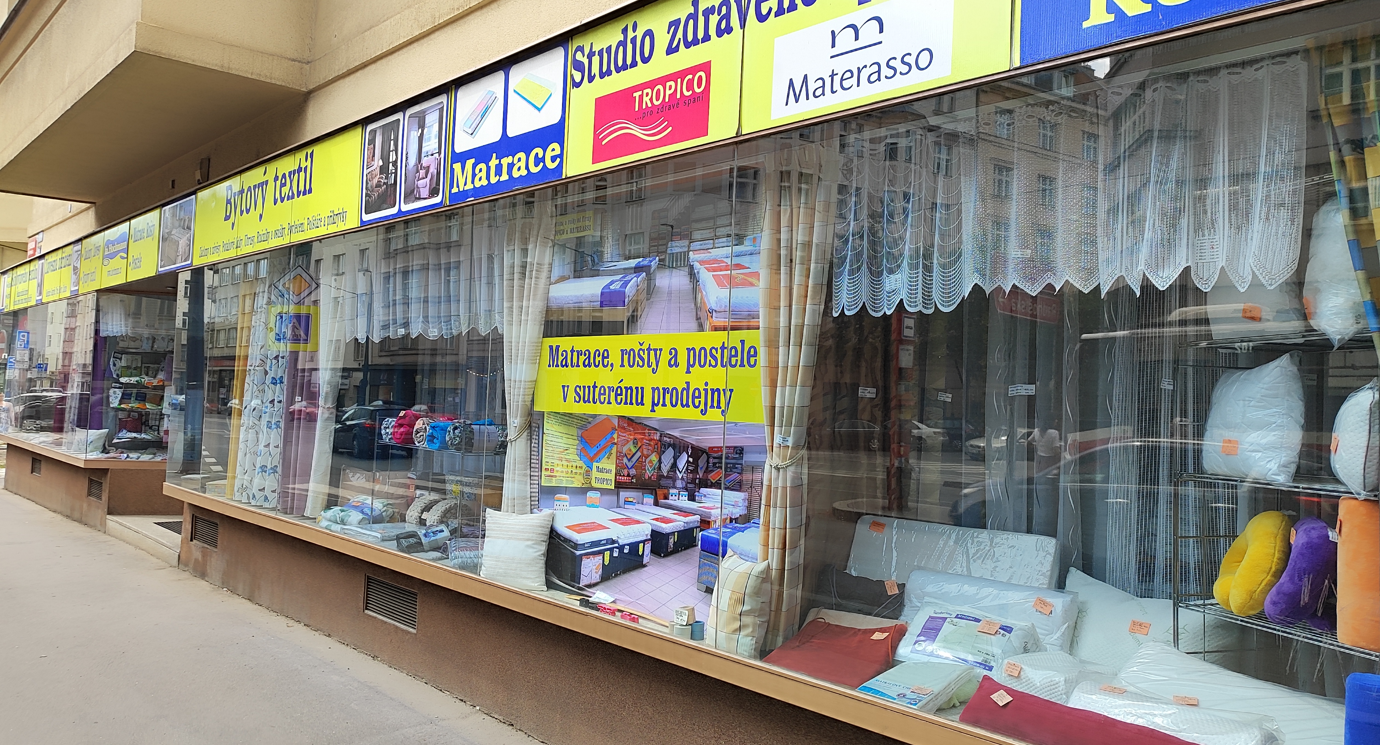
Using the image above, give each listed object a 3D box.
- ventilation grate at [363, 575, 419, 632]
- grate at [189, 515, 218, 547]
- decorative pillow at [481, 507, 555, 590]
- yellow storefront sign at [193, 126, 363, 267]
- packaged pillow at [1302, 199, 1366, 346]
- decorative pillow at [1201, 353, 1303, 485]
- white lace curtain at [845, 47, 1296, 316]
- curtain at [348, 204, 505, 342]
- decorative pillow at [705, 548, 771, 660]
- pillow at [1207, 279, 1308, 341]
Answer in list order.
[{"bbox_3d":[-1.656,1.280,5.303,0.035,0.223,0.623,3,-2,-44],"label":"ventilation grate"},{"bbox_3d":[-4.367,1.433,8.622,0.030,0.240,0.708,4,-3,-43],"label":"grate"},{"bbox_3d":[-0.888,0.913,4.939,0.380,0.370,0.130,1,-9,22],"label":"decorative pillow"},{"bbox_3d":[-2.938,-1.147,6.634,0.060,0.600,3.043,3,-2,-44],"label":"yellow storefront sign"},{"bbox_3d":[1.796,-0.267,2.620,0.180,0.390,0.420,1,-2,28],"label":"packaged pillow"},{"bbox_3d":[1.716,0.144,2.932,0.130,0.380,0.370,6,-3,-9],"label":"decorative pillow"},{"bbox_3d":[1.103,-0.538,3.147,0.070,0.644,1.613,4,-3,-43],"label":"white lace curtain"},{"bbox_3d":[-1.573,-0.528,5.604,0.080,0.678,1.788,3,-2,-44],"label":"curtain"},{"bbox_3d":[0.189,0.915,3.770,0.120,0.370,0.370,13,-7,-25],"label":"decorative pillow"},{"bbox_3d":[1.732,-0.284,2.948,0.100,0.370,0.380,5,-3,-8],"label":"pillow"}]

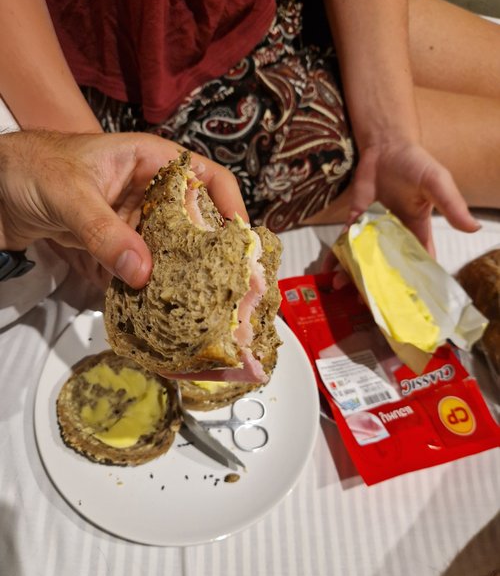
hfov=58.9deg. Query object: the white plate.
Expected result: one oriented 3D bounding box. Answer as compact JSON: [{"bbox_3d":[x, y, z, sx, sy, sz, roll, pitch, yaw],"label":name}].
[{"bbox_3d":[-0.055,0.091,0.387,0.236,0.022,0.236,6,52,-8],"label":"white plate"}]

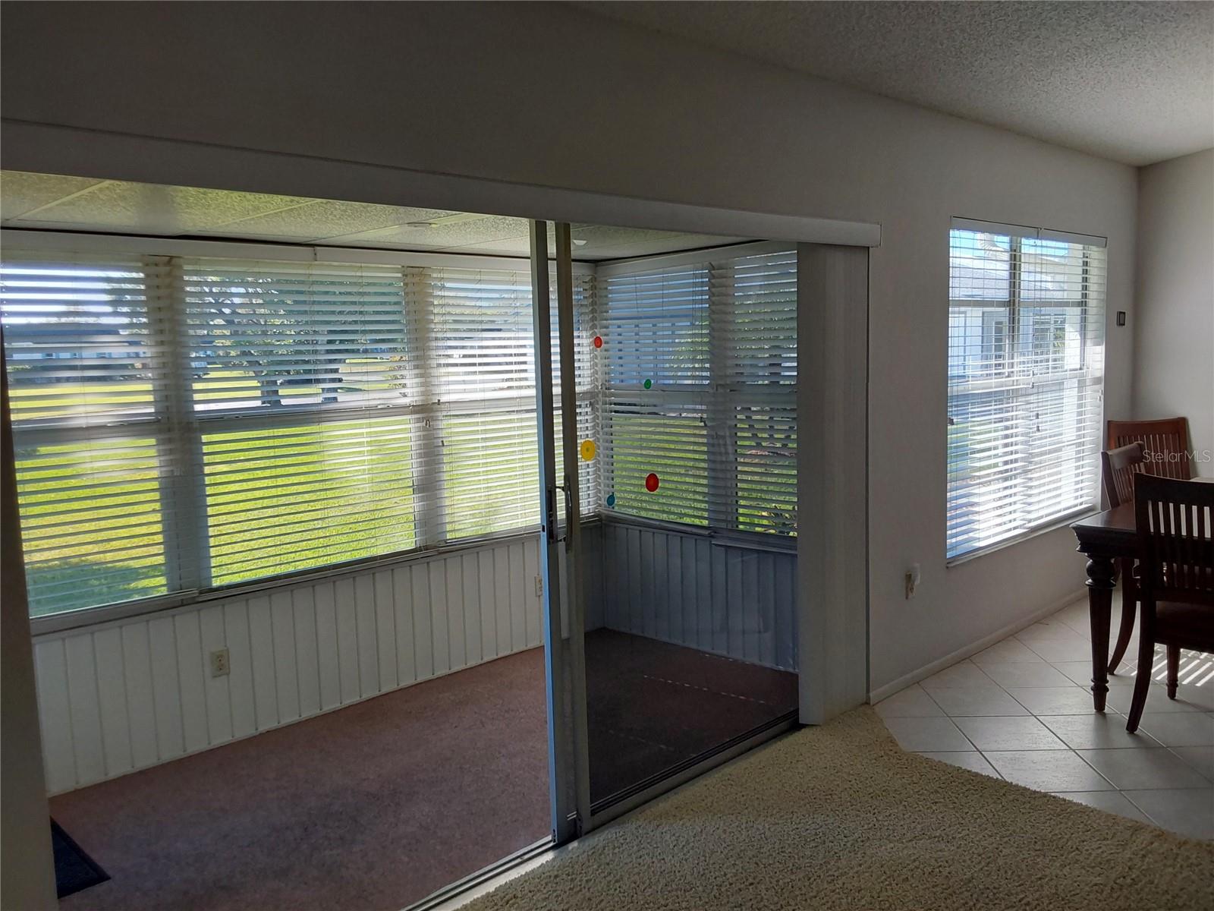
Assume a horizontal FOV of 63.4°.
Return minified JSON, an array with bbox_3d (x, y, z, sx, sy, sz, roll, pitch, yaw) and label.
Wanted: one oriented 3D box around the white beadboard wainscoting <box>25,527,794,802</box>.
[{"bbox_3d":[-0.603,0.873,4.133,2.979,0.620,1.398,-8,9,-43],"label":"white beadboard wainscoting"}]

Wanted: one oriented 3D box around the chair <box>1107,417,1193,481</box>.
[{"bbox_3d":[3.085,0.343,5.256,0.490,1.000,0.580,-3,7,-12],"label":"chair"}]

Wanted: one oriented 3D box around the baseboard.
[{"bbox_3d":[2.087,0.877,4.983,2.700,0.066,0.015,-8,9,-43],"label":"baseboard"}]

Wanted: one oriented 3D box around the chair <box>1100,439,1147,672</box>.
[{"bbox_3d":[2.573,0.468,4.351,0.480,0.990,0.580,-8,9,-43],"label":"chair"}]

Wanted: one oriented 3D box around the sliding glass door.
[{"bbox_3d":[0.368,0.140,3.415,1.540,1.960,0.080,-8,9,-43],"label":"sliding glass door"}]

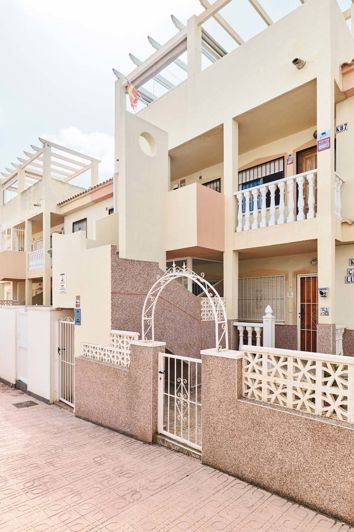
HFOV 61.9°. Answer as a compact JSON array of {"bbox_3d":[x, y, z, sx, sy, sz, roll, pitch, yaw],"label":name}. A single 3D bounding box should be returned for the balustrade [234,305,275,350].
[{"bbox_3d":[1.620,1.360,6.190,0.200,1.100,0.900,3,-5,-44],"label":"balustrade"}]

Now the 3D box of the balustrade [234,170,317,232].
[{"bbox_3d":[1.920,-1.220,5.930,0.170,0.860,1.700,3,-5,-44],"label":"balustrade"}]

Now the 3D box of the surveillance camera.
[{"bbox_3d":[2.250,-3.720,5.420,0.200,0.160,0.160,3,-5,-44],"label":"surveillance camera"}]

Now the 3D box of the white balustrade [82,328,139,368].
[{"bbox_3d":[-1.000,1.226,4.370,0.140,0.500,1.400,3,-5,-44],"label":"white balustrade"}]

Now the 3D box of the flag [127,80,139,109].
[{"bbox_3d":[-1.310,-4.980,8.650,0.200,0.820,0.350,3,-5,-44],"label":"flag"}]

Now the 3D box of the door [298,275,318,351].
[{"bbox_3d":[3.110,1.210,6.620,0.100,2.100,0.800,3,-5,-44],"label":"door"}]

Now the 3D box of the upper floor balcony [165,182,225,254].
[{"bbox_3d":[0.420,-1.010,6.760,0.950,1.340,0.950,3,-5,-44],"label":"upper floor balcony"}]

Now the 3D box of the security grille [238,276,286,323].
[{"bbox_3d":[2.110,0.853,7.480,0.100,1.140,1.290,3,-5,-44],"label":"security grille"}]

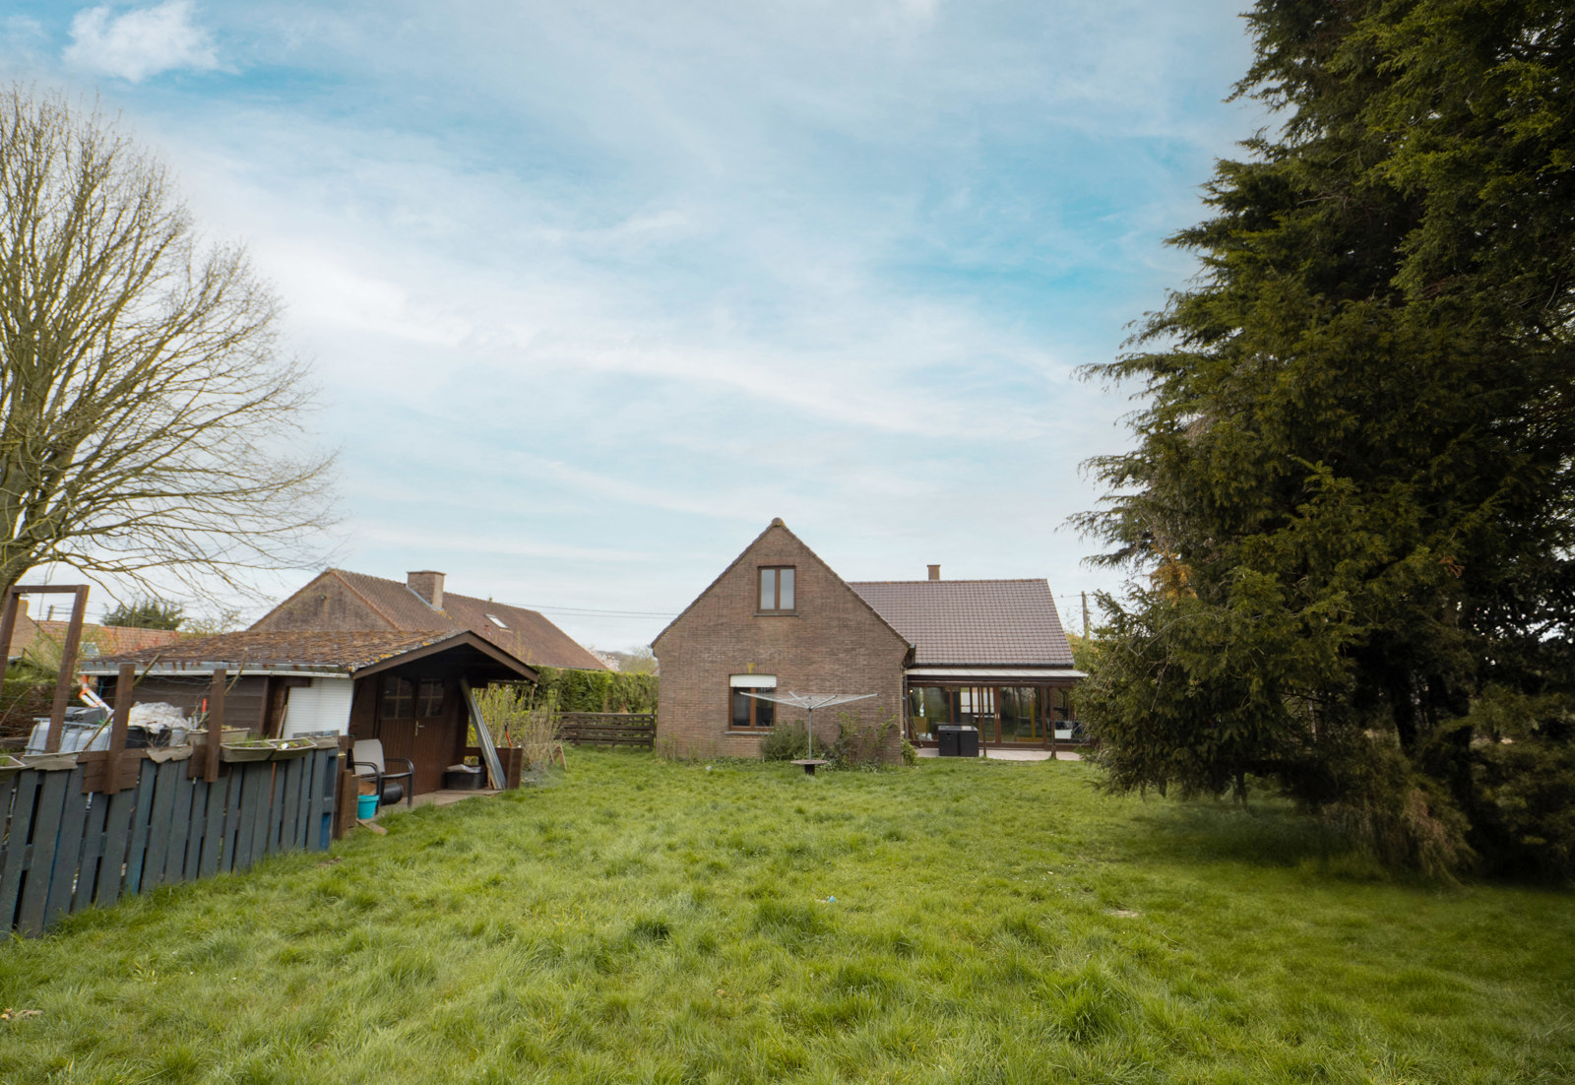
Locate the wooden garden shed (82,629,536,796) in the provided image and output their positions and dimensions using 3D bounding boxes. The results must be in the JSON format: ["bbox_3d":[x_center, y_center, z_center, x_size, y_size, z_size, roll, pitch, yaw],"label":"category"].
[{"bbox_3d":[-6.671,2.539,11.000,3.794,2.445,4.590,-1,-11,8],"label":"wooden garden shed"}]

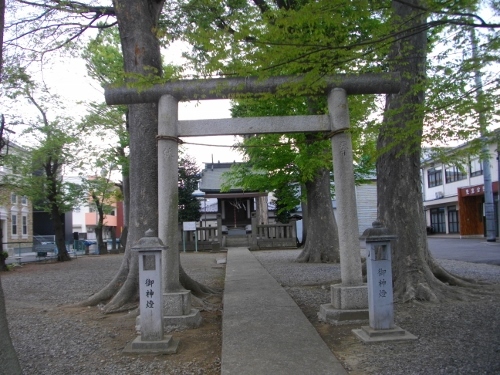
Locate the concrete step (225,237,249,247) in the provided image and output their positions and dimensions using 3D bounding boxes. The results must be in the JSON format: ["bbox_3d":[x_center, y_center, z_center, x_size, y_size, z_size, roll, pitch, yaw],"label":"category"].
[{"bbox_3d":[-0.820,3.362,28.674,1.400,0.600,0.700,-2,-5,-2],"label":"concrete step"}]

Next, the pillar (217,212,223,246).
[{"bbox_3d":[-1.873,2.682,28.252,0.320,2.184,0.320,-2,-5,-2],"label":"pillar"}]

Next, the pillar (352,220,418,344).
[{"bbox_3d":[1.590,1.104,5.662,0.610,1.371,0.610,-2,-5,-3],"label":"pillar"}]

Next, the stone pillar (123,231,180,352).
[{"bbox_3d":[-1.166,1.204,5.583,0.610,1.400,0.610,-2,-5,-3],"label":"stone pillar"}]

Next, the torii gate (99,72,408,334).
[{"bbox_3d":[0.090,0.151,6.800,4.466,3.581,0.860,-2,-5,-1],"label":"torii gate"}]

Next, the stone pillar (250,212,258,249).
[{"bbox_3d":[0.238,2.672,28.286,0.380,2.283,0.380,-2,-5,-2],"label":"stone pillar"}]

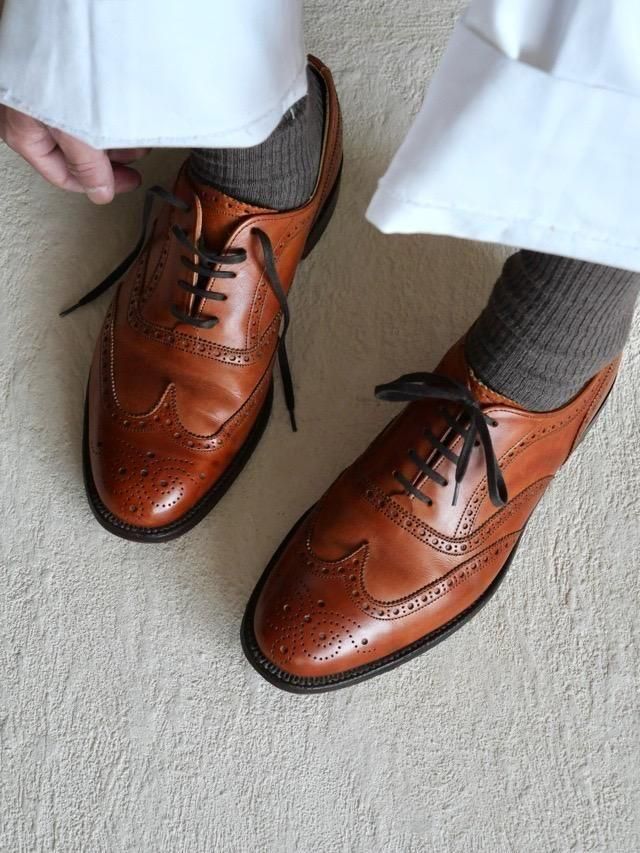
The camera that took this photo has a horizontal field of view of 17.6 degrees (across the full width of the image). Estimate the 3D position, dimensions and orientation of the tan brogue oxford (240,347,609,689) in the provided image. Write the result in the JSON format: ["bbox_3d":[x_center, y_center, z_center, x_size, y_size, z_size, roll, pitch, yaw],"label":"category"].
[{"bbox_3d":[0.074,0.016,1.120,0.109,0.108,0.300,33,62,18],"label":"tan brogue oxford"}]

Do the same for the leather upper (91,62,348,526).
[{"bbox_3d":[-0.063,-0.087,1.181,0.109,0.108,0.300,19,59,10],"label":"leather upper"}]

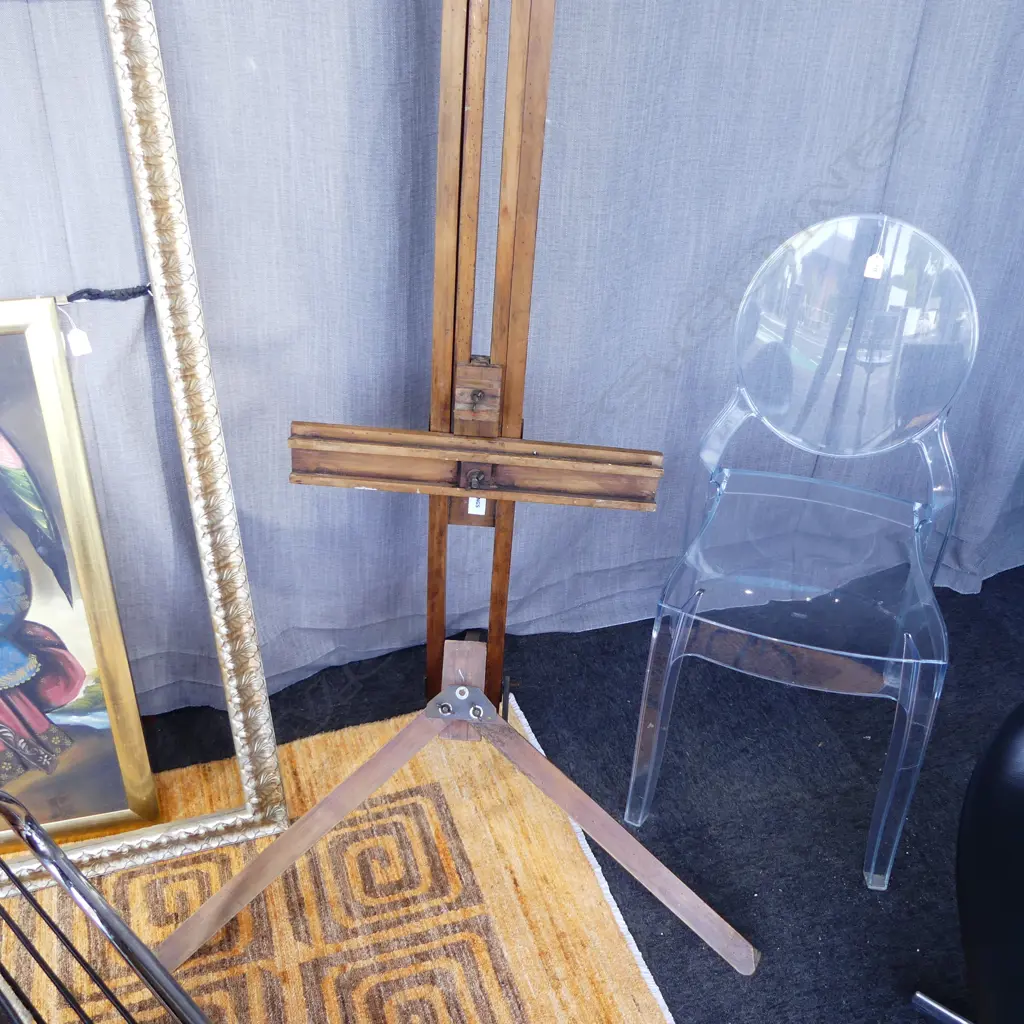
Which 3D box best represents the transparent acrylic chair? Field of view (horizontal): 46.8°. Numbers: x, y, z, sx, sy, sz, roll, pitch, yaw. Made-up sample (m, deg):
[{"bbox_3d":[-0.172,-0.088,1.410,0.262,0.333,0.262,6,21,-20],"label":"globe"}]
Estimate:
[{"bbox_3d":[0.494,0.044,1.939,0.440,0.935,0.530,11,32,13],"label":"transparent acrylic chair"}]

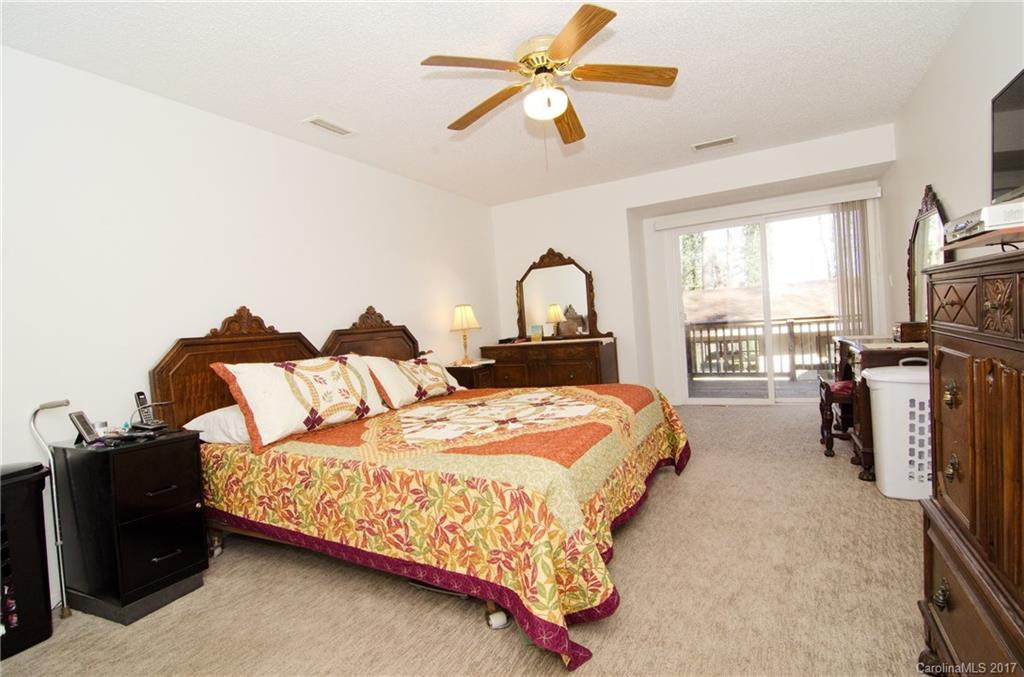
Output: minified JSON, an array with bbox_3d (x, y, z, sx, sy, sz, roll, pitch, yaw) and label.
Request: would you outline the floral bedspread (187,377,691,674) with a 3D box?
[{"bbox_3d":[-0.224,0.704,2.669,2.000,0.610,2.030,-2,3,30],"label":"floral bedspread"}]

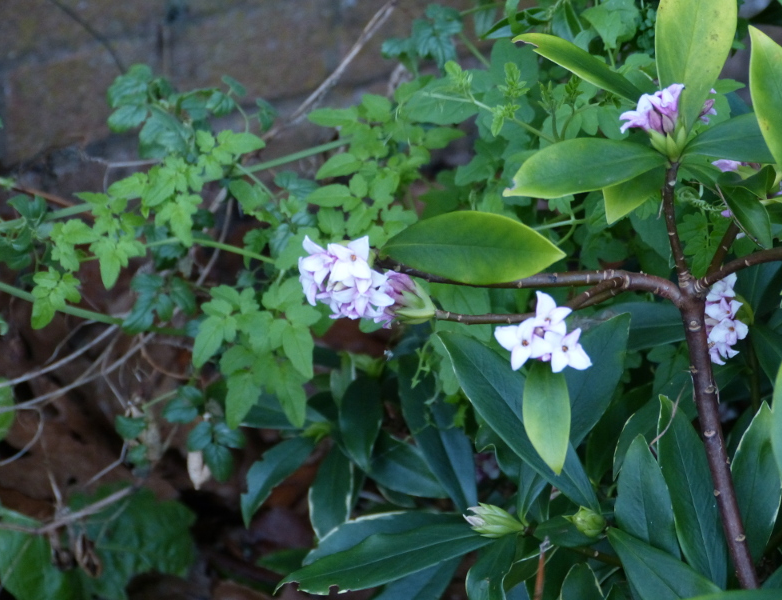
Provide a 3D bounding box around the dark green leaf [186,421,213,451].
[{"bbox_3d":[-0.084,0.060,1.320,0.010,0.005,0.017,29,51,20],"label":"dark green leaf"}]

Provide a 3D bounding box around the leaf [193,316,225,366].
[{"bbox_3d":[-0.076,0.017,1.248,0.010,0.006,0.027,18,54,16],"label":"leaf"}]

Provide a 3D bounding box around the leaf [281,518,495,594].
[{"bbox_3d":[-0.001,0.099,1.160,0.088,0.012,0.024,-15,43,-12],"label":"leaf"}]

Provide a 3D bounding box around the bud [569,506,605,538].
[{"bbox_3d":[0.078,0.089,1.200,0.013,0.015,0.013,-7,55,42],"label":"bud"}]

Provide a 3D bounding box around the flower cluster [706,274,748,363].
[{"bbox_3d":[0.133,0.008,1.200,0.019,0.032,0.021,7,27,13],"label":"flower cluster"}]

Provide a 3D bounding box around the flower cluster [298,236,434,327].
[{"bbox_3d":[-0.010,-0.007,1.150,0.046,0.030,0.033,9,28,18],"label":"flower cluster"}]

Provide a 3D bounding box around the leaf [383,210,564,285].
[{"bbox_3d":[0.030,-0.019,1.090,0.066,0.011,0.027,1,69,3],"label":"leaf"}]

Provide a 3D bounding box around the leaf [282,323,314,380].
[{"bbox_3d":[-0.038,0.021,1.248,0.010,0.006,0.029,-16,57,-15],"label":"leaf"}]

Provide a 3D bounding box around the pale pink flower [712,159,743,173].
[{"bbox_3d":[0.137,-0.055,1.220,0.013,0.008,0.012,14,29,26],"label":"pale pink flower"}]

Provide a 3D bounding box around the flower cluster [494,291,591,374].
[{"bbox_3d":[0.054,0.012,1.070,0.034,0.030,0.020,3,3,6],"label":"flower cluster"}]

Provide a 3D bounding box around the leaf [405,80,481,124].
[{"bbox_3d":[0.024,-0.092,1.400,0.036,0.008,0.021,5,63,6],"label":"leaf"}]

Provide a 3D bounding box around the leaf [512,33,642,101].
[{"bbox_3d":[0.075,-0.086,1.153,0.069,0.011,0.019,25,17,-21],"label":"leaf"}]

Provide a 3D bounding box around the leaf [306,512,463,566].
[{"bbox_3d":[-0.002,0.096,1.190,0.070,0.011,0.022,-12,46,-6],"label":"leaf"}]

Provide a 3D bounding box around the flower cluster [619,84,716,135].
[{"bbox_3d":[0.100,-0.069,1.085,0.034,0.018,0.025,10,33,15],"label":"flower cluster"}]

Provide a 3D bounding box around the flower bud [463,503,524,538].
[{"bbox_3d":[0.041,0.087,1.185,0.027,0.012,0.012,13,-18,-21],"label":"flower bud"}]

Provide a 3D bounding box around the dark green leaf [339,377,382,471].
[{"bbox_3d":[-0.012,0.052,1.260,0.018,0.009,0.046,-2,63,-4],"label":"dark green leaf"}]

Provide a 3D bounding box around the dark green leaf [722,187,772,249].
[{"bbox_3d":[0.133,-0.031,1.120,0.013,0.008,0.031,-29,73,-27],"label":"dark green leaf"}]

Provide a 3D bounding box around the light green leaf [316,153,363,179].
[{"bbox_3d":[-0.024,-0.062,1.380,0.024,0.006,0.011,-20,56,-12],"label":"light green leaf"}]

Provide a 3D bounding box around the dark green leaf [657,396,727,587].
[{"bbox_3d":[0.121,0.077,1.205,0.025,0.083,0.012,-17,14,0],"label":"dark green leaf"}]

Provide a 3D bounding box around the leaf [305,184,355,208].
[{"bbox_3d":[-0.026,-0.044,1.262,0.020,0.006,0.010,-9,46,-14],"label":"leaf"}]

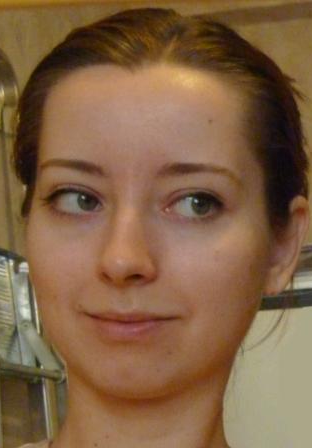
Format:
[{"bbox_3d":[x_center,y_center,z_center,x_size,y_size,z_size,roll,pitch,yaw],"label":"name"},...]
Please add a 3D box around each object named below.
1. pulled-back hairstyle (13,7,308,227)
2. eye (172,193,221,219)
[{"bbox_3d":[0.007,-0.056,0.435,0.170,0.165,0.185,1,-5,15],"label":"pulled-back hairstyle"},{"bbox_3d":[0.021,-0.010,0.357,0.027,0.015,0.014,2,-4,4],"label":"eye"}]

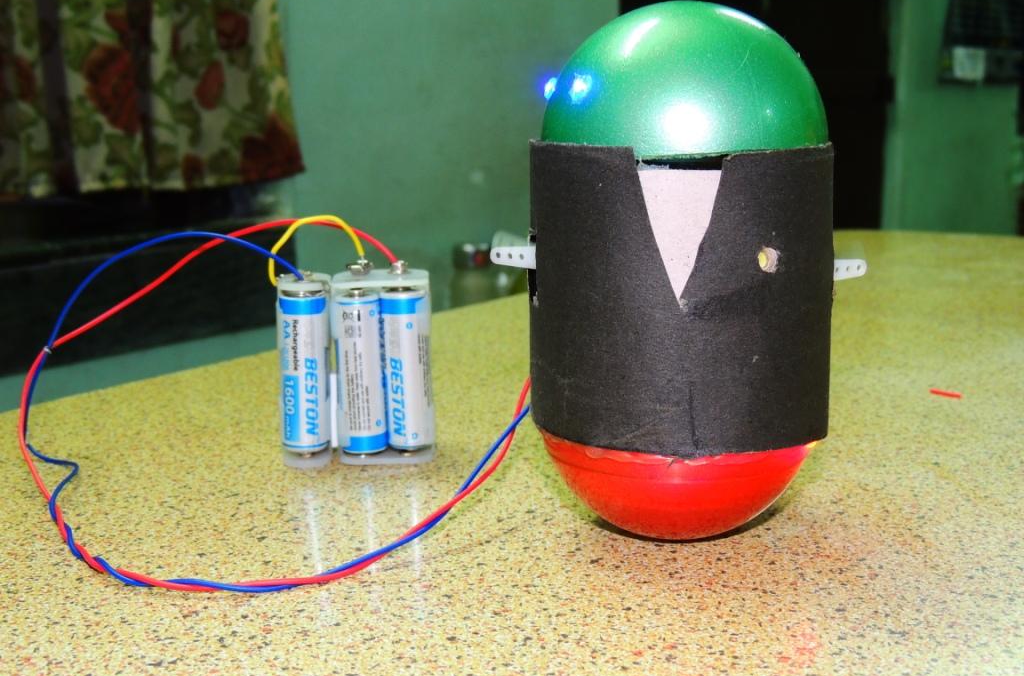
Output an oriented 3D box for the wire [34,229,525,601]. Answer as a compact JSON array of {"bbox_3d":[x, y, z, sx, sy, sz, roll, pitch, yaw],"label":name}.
[{"bbox_3d":[-0.062,0.010,0.353,0.142,0.079,0.118,-1,10,0],"label":"wire"}]

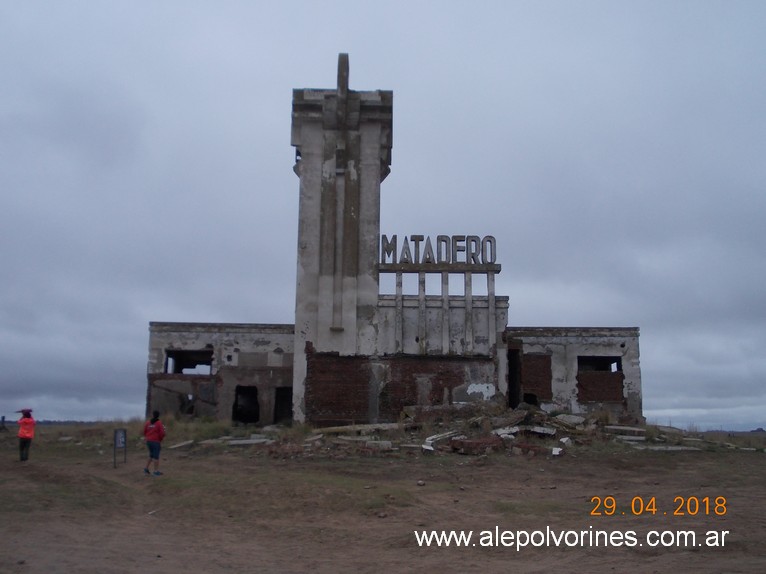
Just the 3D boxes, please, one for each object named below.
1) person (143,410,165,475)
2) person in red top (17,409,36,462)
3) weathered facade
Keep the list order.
[{"bbox_3d":[-5.976,4.086,22.008,0.540,1.660,0.380,-1,-10,8],"label":"person"},{"bbox_3d":[-11.736,4.873,27.654,0.540,1.700,0.420,4,-10,-20],"label":"person in red top"},{"bbox_3d":[0.758,-1.513,53.287,26.760,21.240,15.000,1,-10,0],"label":"weathered facade"}]

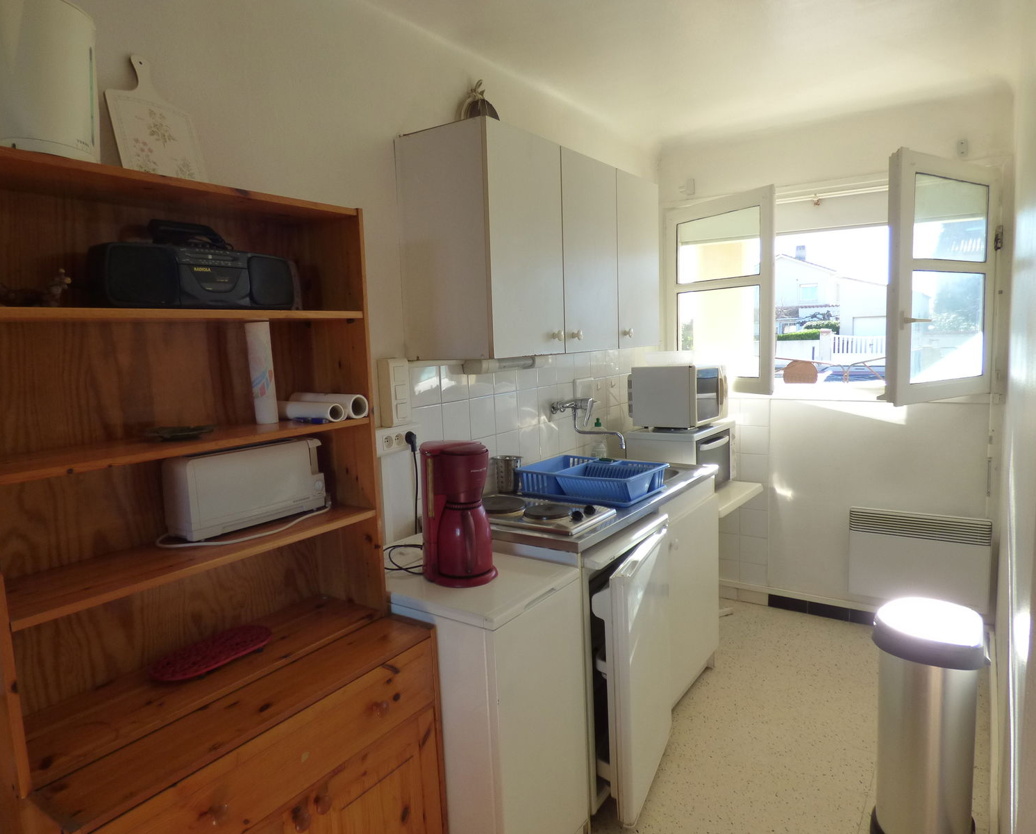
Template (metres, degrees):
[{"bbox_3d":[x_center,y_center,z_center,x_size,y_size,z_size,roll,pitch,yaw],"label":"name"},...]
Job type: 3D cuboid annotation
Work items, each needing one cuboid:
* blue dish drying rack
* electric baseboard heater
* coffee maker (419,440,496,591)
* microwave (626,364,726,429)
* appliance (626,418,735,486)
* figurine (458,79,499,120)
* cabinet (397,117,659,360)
[{"bbox_3d":[0.278,0.230,2.406,0.478,0.093,0.316,2,8,35],"label":"blue dish drying rack"},{"bbox_3d":[1.887,0.655,3.034,0.561,0.429,0.090,2,8,35],"label":"electric baseboard heater"},{"bbox_3d":[-0.172,0.253,1.756,0.232,0.365,0.175,4,9,45],"label":"coffee maker"},{"bbox_3d":[0.854,-0.117,3.357,0.360,0.306,0.455,2,8,35],"label":"microwave"},{"bbox_3d":[0.869,0.214,3.342,0.385,0.335,0.540,2,8,35],"label":"appliance"},{"bbox_3d":[-0.112,-0.966,2.041,0.140,0.196,0.150,2,8,35],"label":"figurine"},{"bbox_3d":[0.126,-0.581,2.394,0.351,0.678,1.200,2,8,35],"label":"cabinet"}]

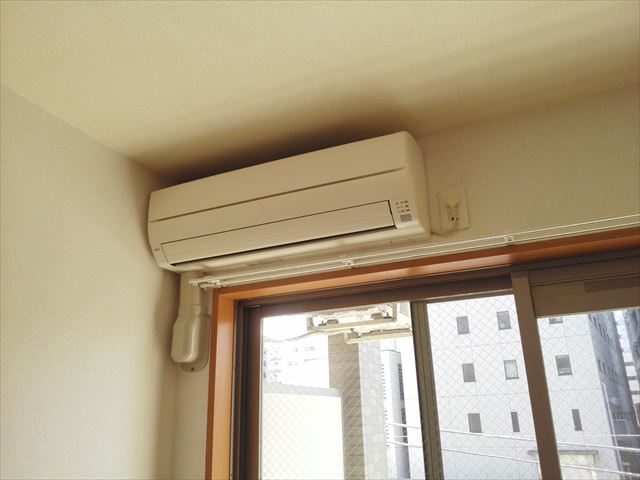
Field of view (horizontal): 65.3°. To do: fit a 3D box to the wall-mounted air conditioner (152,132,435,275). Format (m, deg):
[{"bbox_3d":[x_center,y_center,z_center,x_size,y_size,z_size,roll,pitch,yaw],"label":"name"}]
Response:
[{"bbox_3d":[-0.110,-0.090,1.447,0.797,0.268,0.206,-10,-20,22],"label":"wall-mounted air conditioner"}]

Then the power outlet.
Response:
[{"bbox_3d":[0.356,-0.085,1.335,0.074,0.117,0.014,-10,-20,22],"label":"power outlet"}]

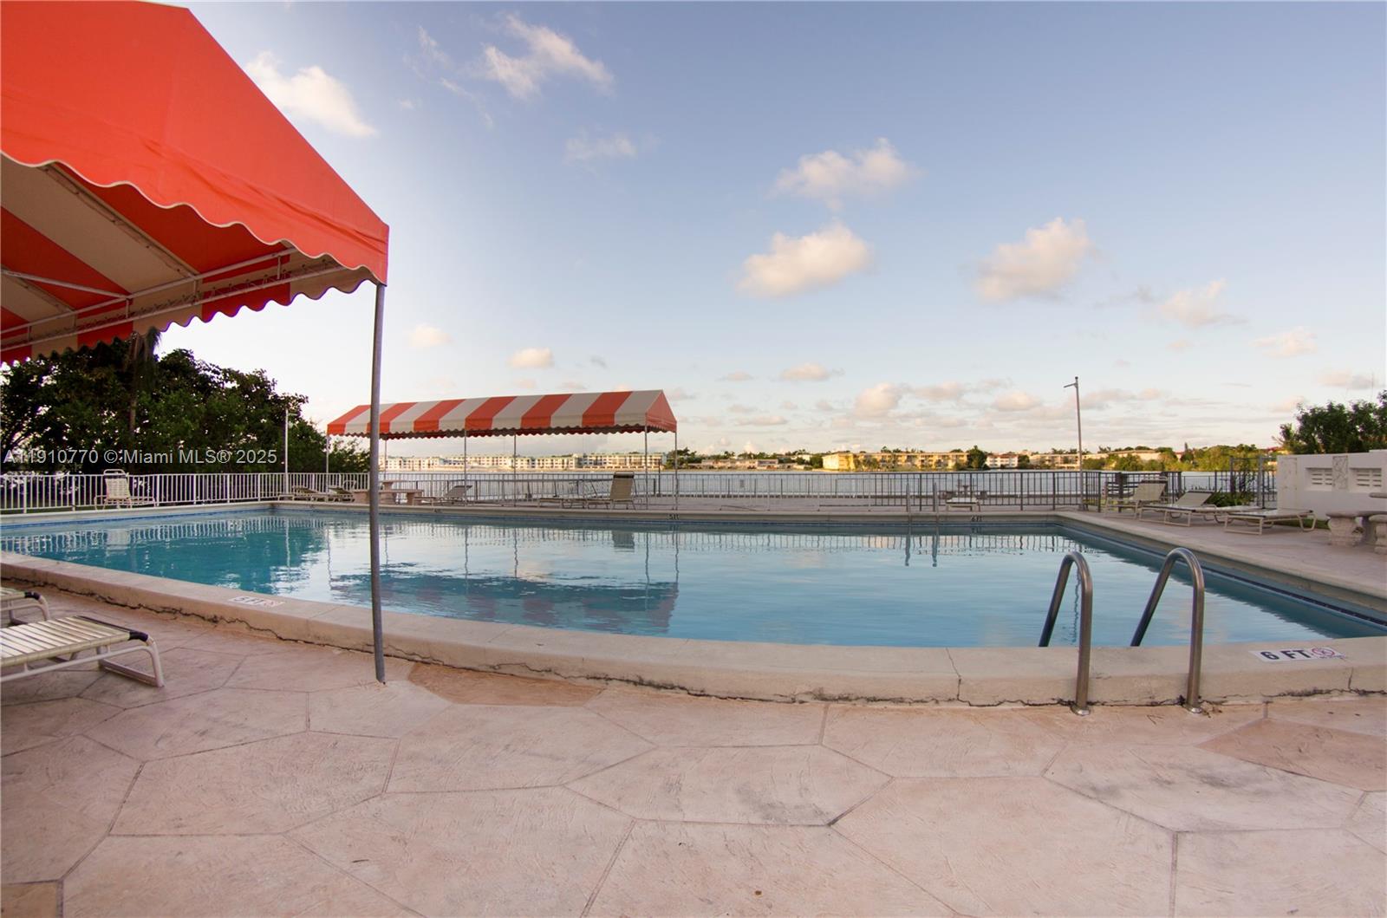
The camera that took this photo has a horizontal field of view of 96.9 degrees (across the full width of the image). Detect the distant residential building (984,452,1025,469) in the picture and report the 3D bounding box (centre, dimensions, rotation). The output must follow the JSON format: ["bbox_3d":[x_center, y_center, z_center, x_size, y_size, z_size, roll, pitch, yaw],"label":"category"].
[{"bbox_3d":[214.000,1.700,424.000,27.000,9.800,14.000,0,-1,9],"label":"distant residential building"}]

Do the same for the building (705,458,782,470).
[{"bbox_3d":[31.700,3.900,405.000,51.000,7.000,15.000,0,-1,-3],"label":"building"}]

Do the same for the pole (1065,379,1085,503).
[{"bbox_3d":[9.420,-0.370,15.200,0.500,3.350,0.200,0,-1,-32],"label":"pole"}]

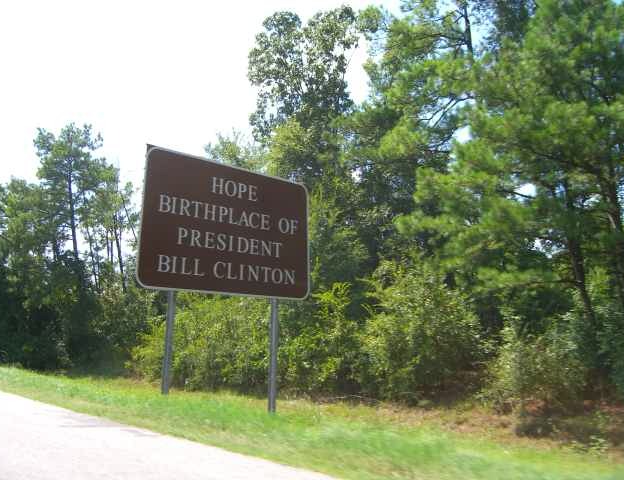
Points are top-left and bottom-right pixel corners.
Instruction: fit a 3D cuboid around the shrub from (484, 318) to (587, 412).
[{"bbox_3d":[5.917,3.322,18.600,2.450,2.250,2.200,0,-8,18],"label":"shrub"}]

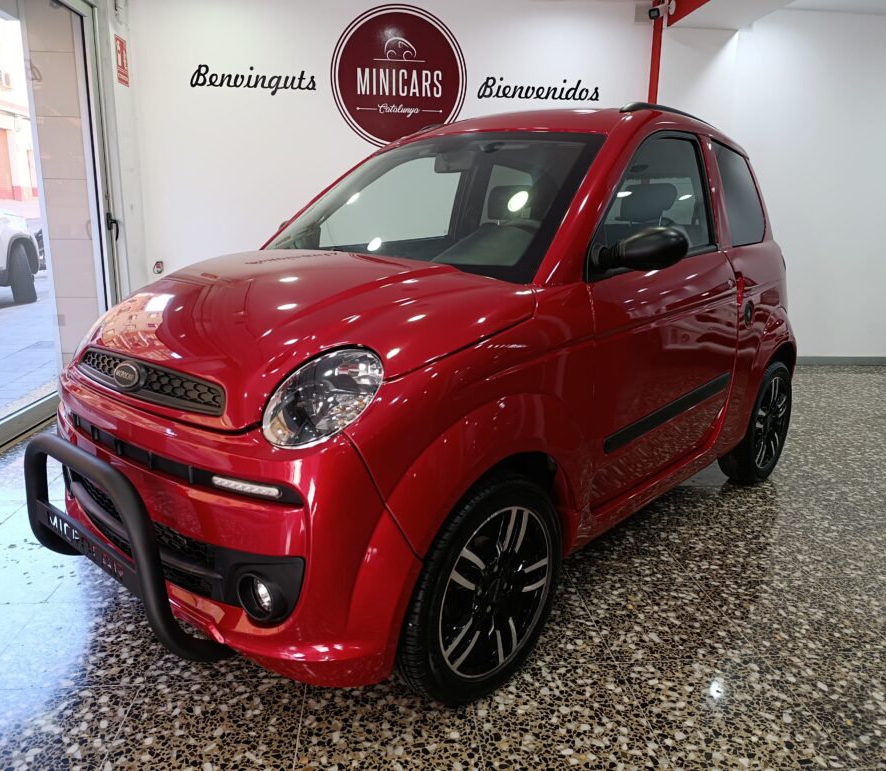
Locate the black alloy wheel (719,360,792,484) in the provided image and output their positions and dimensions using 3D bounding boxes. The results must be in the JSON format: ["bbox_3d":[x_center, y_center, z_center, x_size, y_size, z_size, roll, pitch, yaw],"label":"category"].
[{"bbox_3d":[1.388,0.154,3.036,0.150,0.548,0.548,13,18,41],"label":"black alloy wheel"}]

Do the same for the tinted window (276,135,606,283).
[{"bbox_3d":[-0.103,-0.587,2.146,1.180,0.120,0.670,13,58,41],"label":"tinted window"}]

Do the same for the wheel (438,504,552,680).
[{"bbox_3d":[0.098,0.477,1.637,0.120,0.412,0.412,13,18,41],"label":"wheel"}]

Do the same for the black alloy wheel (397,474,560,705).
[{"bbox_3d":[0.083,0.474,1.650,0.150,0.548,0.548,13,18,41],"label":"black alloy wheel"}]

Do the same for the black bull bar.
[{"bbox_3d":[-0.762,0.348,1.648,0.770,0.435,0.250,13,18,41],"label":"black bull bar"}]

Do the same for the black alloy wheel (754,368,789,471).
[{"bbox_3d":[1.403,0.157,3.022,0.120,0.412,0.412,13,18,41],"label":"black alloy wheel"}]

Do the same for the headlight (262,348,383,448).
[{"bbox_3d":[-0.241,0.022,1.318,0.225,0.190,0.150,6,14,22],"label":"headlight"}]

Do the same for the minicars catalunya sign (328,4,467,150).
[{"bbox_3d":[-0.303,-2.167,4.823,0.961,0.961,0.030,-1,13,-6],"label":"minicars catalunya sign"}]

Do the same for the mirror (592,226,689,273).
[{"bbox_3d":[0.518,-0.347,1.752,0.210,0.125,0.150,13,18,41],"label":"mirror"}]

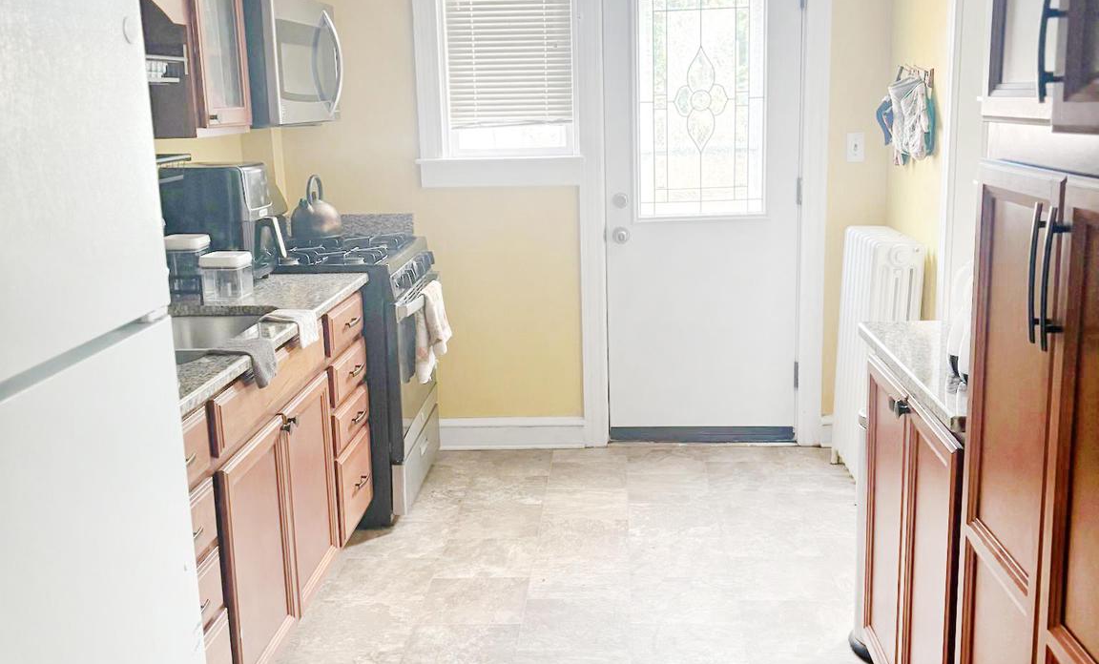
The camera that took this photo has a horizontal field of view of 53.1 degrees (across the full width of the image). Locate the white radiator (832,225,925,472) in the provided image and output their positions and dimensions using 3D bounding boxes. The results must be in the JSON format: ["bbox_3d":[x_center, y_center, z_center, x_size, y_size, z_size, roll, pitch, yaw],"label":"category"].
[{"bbox_3d":[1.214,0.111,4.081,0.190,0.960,0.480,-1,12,4],"label":"white radiator"}]

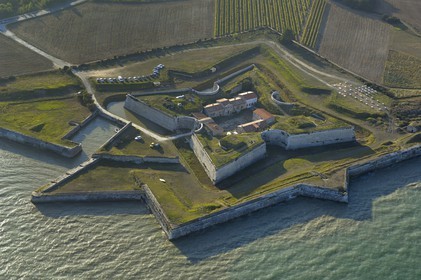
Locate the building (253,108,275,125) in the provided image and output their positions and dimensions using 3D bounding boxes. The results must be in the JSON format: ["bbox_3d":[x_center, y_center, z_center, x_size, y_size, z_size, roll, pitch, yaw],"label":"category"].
[{"bbox_3d":[34.180,-14.950,551.720,8.500,7.700,14.500,-15,35,-30],"label":"building"}]

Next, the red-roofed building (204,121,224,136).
[{"bbox_3d":[2.800,-5.780,532.540,6.700,6.900,12.000,-15,35,-30],"label":"red-roofed building"}]

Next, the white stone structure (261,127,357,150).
[{"bbox_3d":[62.670,-2.550,535.540,59.580,9.500,11.000,-6,31,-17],"label":"white stone structure"}]

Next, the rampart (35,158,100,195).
[{"bbox_3d":[-81.910,22.410,478.040,3.500,4.500,49.640,22,34,29],"label":"rampart"}]

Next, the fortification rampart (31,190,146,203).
[{"bbox_3d":[-68.390,31.550,464.680,58.720,5.400,3.000,-1,30,-8],"label":"fortification rampart"}]

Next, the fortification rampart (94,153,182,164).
[{"bbox_3d":[-43.910,10.980,498.430,49.930,4.200,2.500,3,30,-2],"label":"fortification rampart"}]

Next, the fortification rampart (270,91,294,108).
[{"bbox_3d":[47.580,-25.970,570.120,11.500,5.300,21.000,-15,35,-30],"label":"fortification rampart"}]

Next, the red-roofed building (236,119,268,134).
[{"bbox_3d":[26.750,-6.700,536.560,20.000,7.400,9.000,-15,35,-30],"label":"red-roofed building"}]

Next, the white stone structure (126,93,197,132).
[{"bbox_3d":[-32.750,-17.210,549.810,56.150,9.500,10.000,26,36,34],"label":"white stone structure"}]

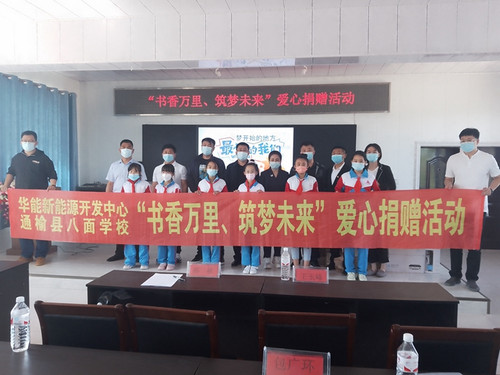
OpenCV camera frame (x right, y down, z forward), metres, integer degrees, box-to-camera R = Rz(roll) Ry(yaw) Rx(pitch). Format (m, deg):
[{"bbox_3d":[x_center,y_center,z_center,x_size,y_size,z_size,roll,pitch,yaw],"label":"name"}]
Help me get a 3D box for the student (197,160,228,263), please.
[{"bbox_3d":[-0.496,0.386,5.158,0.420,1.483,0.270,1,3,6],"label":"student"}]

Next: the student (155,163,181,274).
[{"bbox_3d":[-1.104,0.407,5.221,0.370,1.428,0.260,1,3,6],"label":"student"}]

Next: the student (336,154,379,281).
[{"bbox_3d":[1.314,0.341,4.776,0.510,1.562,0.340,1,3,8],"label":"student"}]

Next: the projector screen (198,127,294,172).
[{"bbox_3d":[-0.088,-0.650,7.785,1.919,1.079,0.060,1,3,8],"label":"projector screen"}]

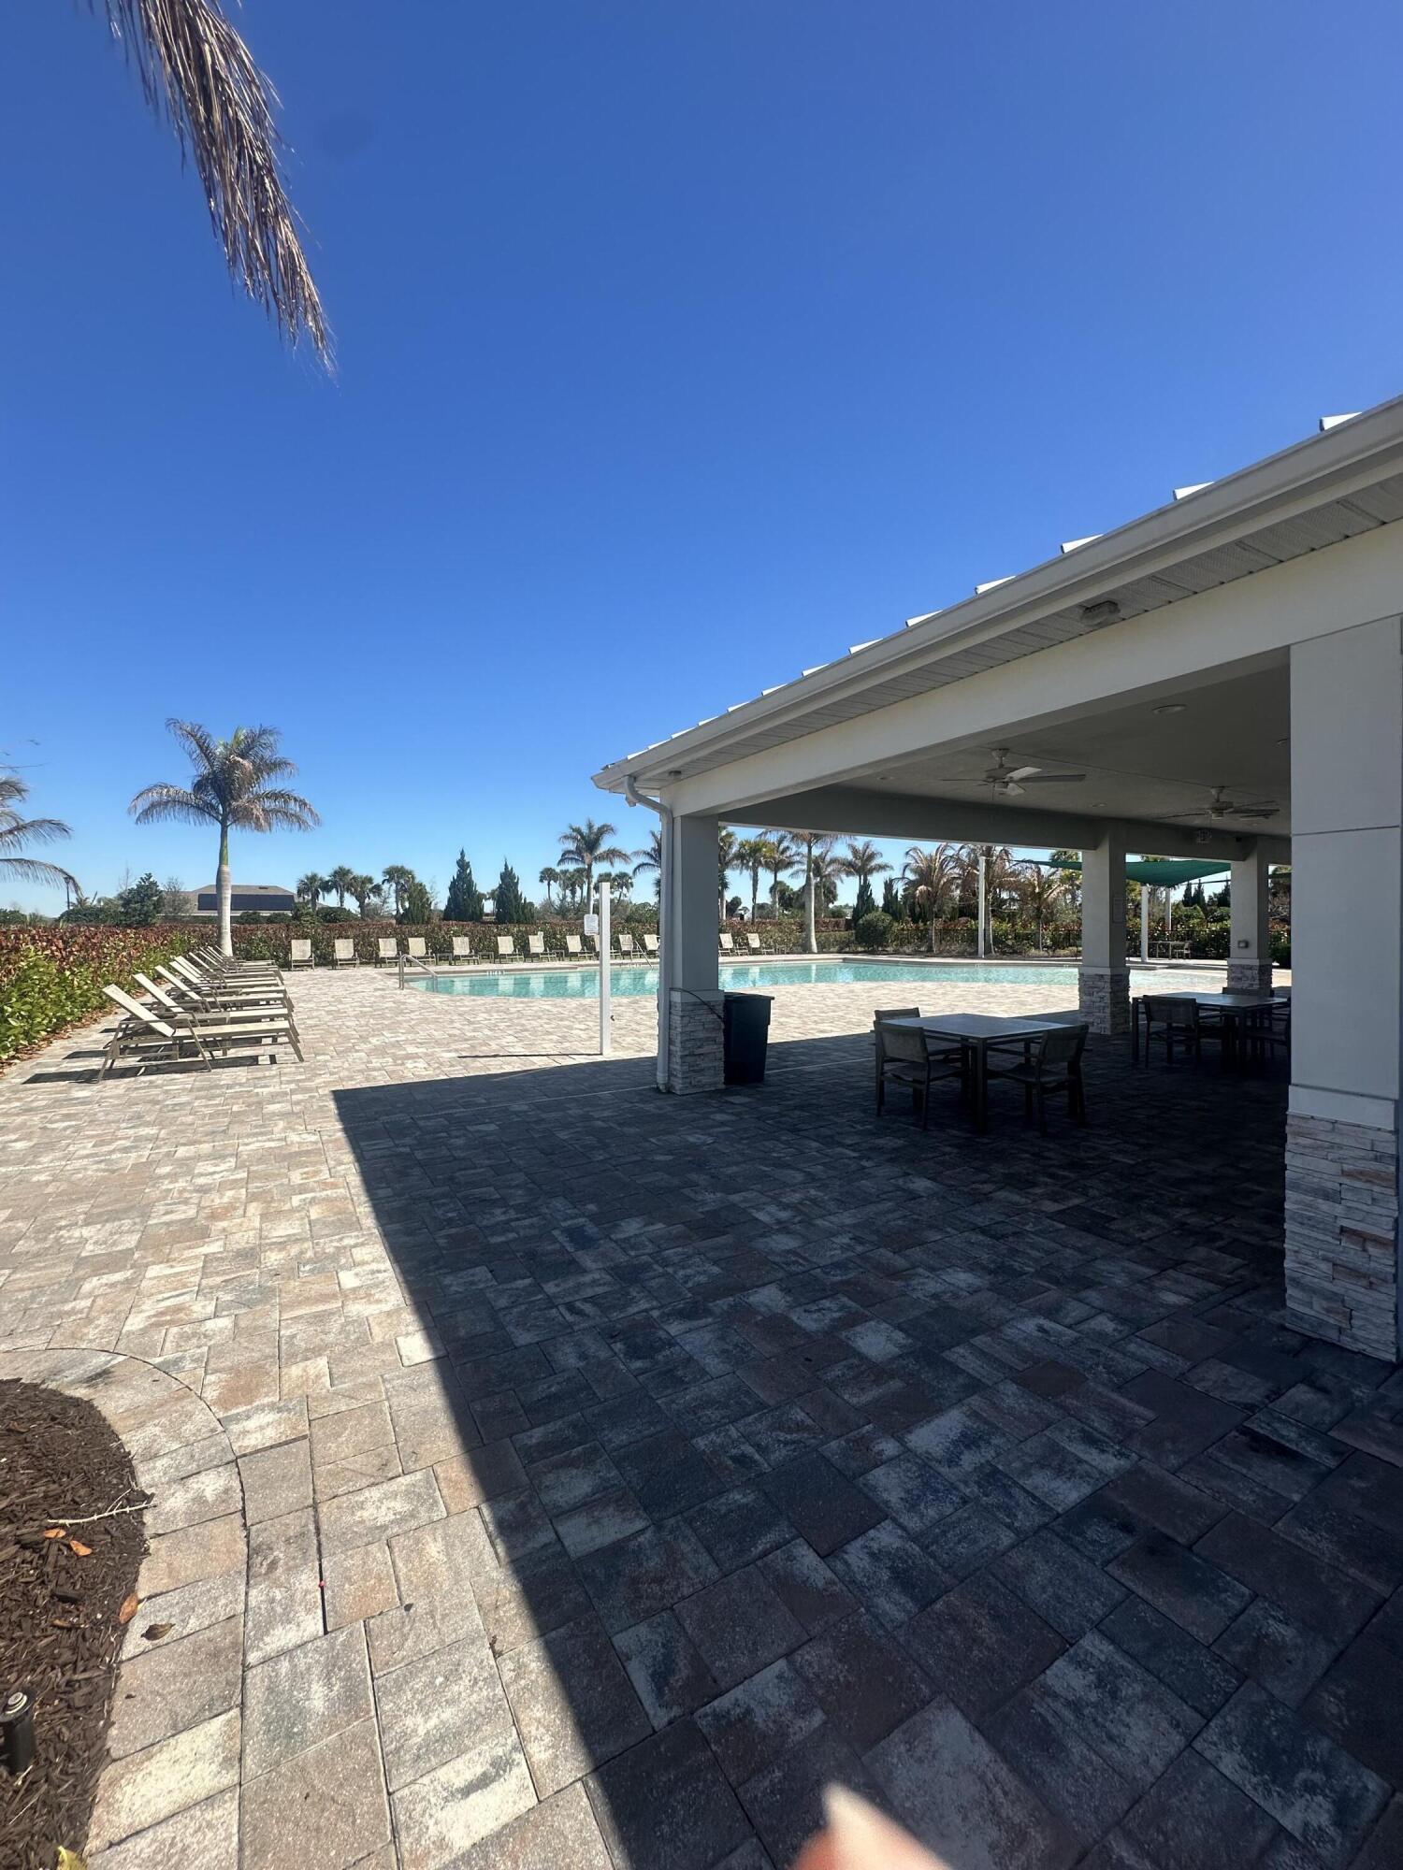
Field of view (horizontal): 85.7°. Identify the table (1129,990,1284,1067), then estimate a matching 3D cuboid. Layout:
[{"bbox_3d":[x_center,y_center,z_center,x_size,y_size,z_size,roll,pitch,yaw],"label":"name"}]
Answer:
[{"bbox_3d":[5.730,1.110,8.500,1.170,0.740,1.170,-1,1,-30],"label":"table"}]

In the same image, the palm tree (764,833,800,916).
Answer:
[{"bbox_3d":[6.407,-3.704,62.000,3.700,9.120,3.700,0,1,0],"label":"palm tree"}]

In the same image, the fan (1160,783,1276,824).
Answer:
[{"bbox_3d":[5.960,-1.520,8.740,1.420,0.380,1.420,-1,1,-30],"label":"fan"}]

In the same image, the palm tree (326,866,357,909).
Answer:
[{"bbox_3d":[-33.170,-2.599,70.027,2.800,7.648,2.800,0,0,0],"label":"palm tree"}]

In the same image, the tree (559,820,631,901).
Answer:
[{"bbox_3d":[-8.116,-3.745,57.034,5.500,9.796,5.500,0,0,0],"label":"tree"}]

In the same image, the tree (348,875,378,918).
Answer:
[{"bbox_3d":[-31.234,-2.294,70.000,3.100,6.500,3.100,0,1,0],"label":"tree"}]

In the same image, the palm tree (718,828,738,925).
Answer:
[{"bbox_3d":[1.652,-3.689,57.000,2.900,9.250,2.900,0,1,0],"label":"palm tree"}]

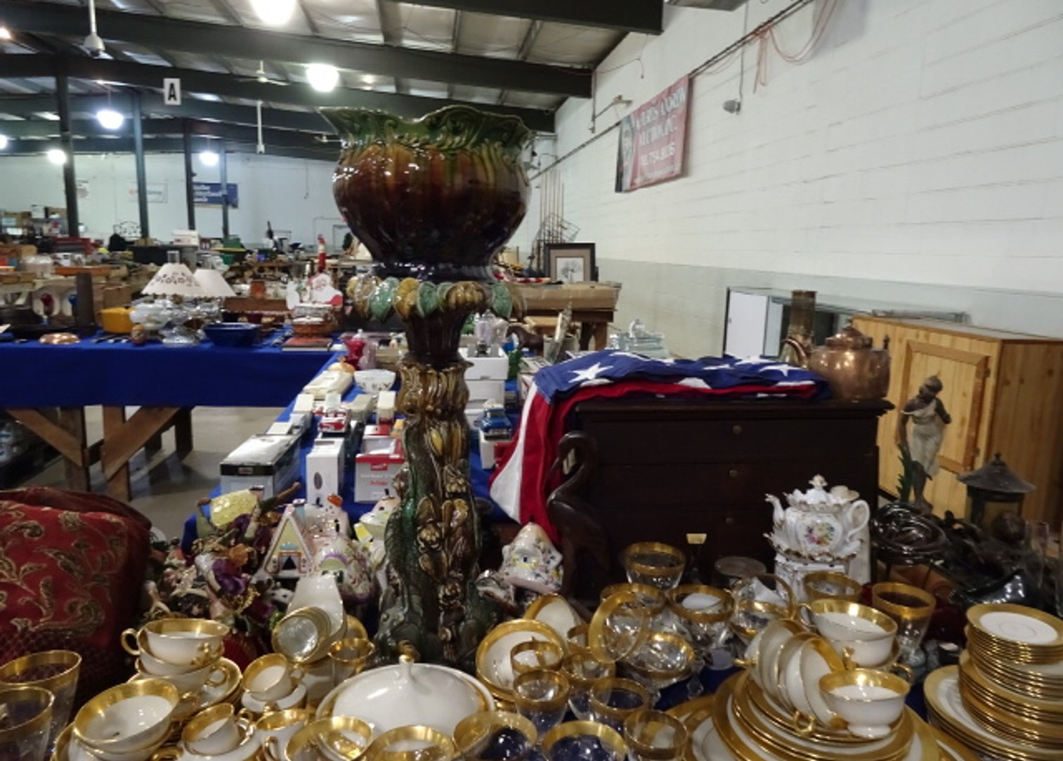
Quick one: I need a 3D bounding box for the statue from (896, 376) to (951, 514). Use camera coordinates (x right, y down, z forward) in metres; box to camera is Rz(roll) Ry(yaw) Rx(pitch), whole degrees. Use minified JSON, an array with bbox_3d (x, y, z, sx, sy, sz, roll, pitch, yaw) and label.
[{"bbox_3d":[0.849,0.156,1.598,0.115,0.338,0.110,8,12,33],"label":"statue"}]

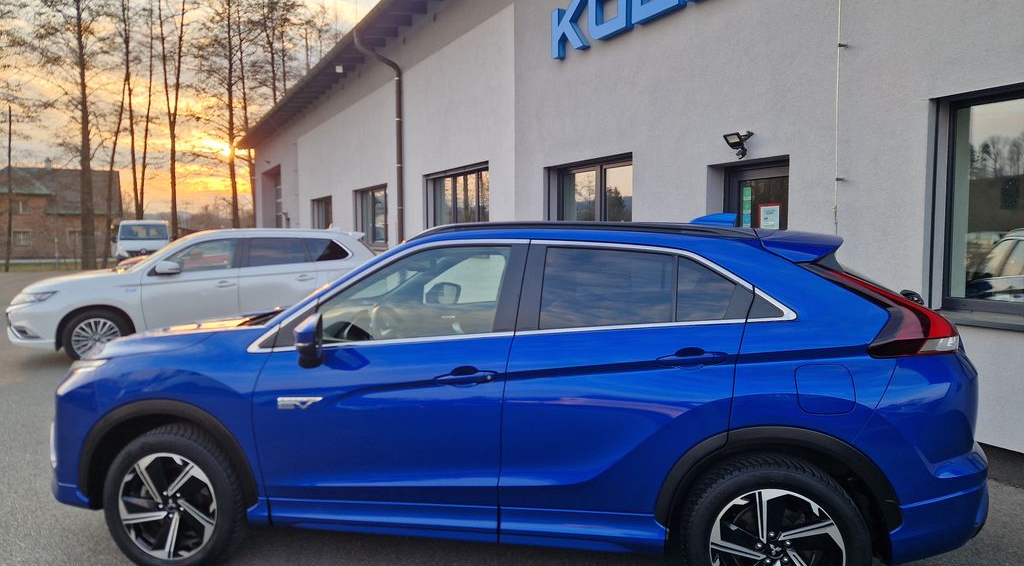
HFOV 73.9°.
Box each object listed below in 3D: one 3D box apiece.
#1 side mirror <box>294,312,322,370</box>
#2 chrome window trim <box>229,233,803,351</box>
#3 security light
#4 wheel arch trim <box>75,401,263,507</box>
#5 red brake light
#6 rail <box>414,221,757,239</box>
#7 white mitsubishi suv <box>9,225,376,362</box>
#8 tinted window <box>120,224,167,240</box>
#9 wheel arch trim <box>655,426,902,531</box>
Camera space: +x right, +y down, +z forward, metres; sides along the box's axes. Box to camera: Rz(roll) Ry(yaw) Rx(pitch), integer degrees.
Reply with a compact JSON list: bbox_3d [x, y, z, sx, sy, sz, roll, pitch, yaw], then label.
[{"bbox_3d":[-0.849,0.247,2.871,0.150,0.220,0.220,0,3,2],"label":"side mirror"},{"bbox_3d":[-0.033,0.060,2.965,2.360,0.520,0.240,1,3,10],"label":"chrome window trim"},{"bbox_3d":[2.015,-1.226,5.963,0.270,0.240,0.180,-2,4,-29],"label":"security light"},{"bbox_3d":[-1.586,0.801,3.160,0.950,0.550,0.140,0,4,11],"label":"wheel arch trim"},{"bbox_3d":[1.488,0.122,2.653,0.500,0.350,0.280,0,4,11],"label":"red brake light"},{"bbox_3d":[0.283,-0.237,3.037,1.560,0.080,0.085,1,3,10],"label":"rail"},{"bbox_3d":[-4.375,0.107,9.841,4.690,1.700,1.820,-2,4,-28],"label":"white mitsubishi suv"},{"bbox_3d":[-13.673,-1.878,25.300,1.620,0.600,0.350,-2,4,-28],"label":"tinted window"},{"bbox_3d":[1.030,0.767,2.664,0.920,0.430,0.090,1,3,10],"label":"wheel arch trim"}]

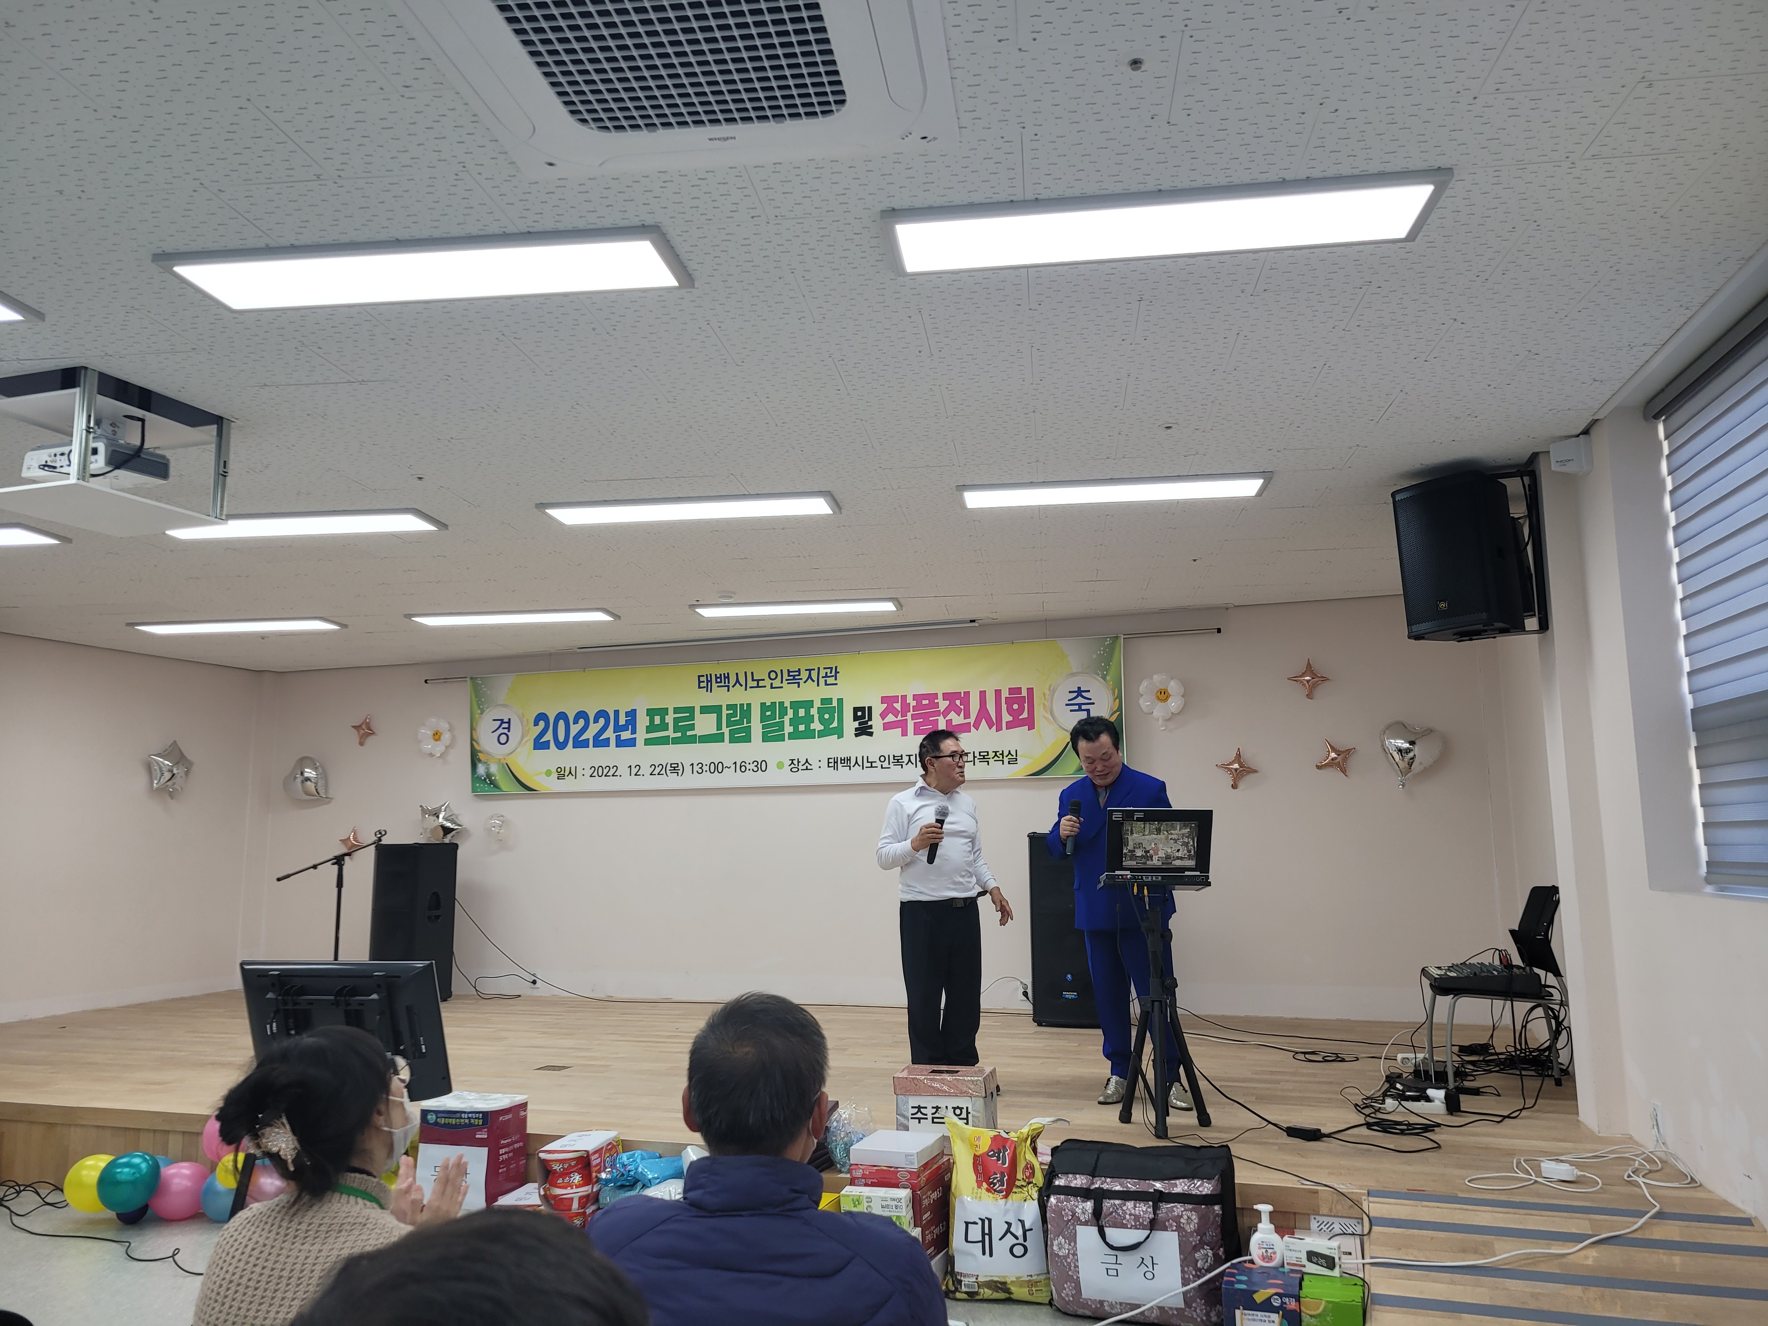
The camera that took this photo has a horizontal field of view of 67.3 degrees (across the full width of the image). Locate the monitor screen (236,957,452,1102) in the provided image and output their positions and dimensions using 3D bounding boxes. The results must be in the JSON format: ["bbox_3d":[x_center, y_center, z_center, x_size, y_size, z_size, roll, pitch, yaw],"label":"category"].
[{"bbox_3d":[-2.275,1.543,5.590,0.897,0.581,0.091,-2,10,11],"label":"monitor screen"}]

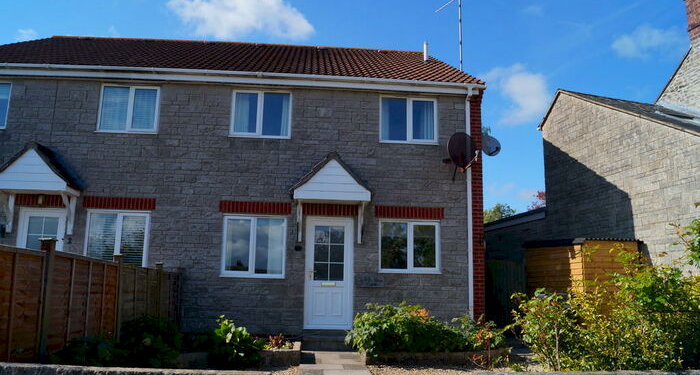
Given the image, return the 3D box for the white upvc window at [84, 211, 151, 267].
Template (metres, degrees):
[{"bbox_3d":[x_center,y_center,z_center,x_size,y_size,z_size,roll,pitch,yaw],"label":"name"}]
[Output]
[{"bbox_3d":[-4.376,1.042,9.884,1.185,1.168,0.100,2,-8,-3],"label":"white upvc window"}]

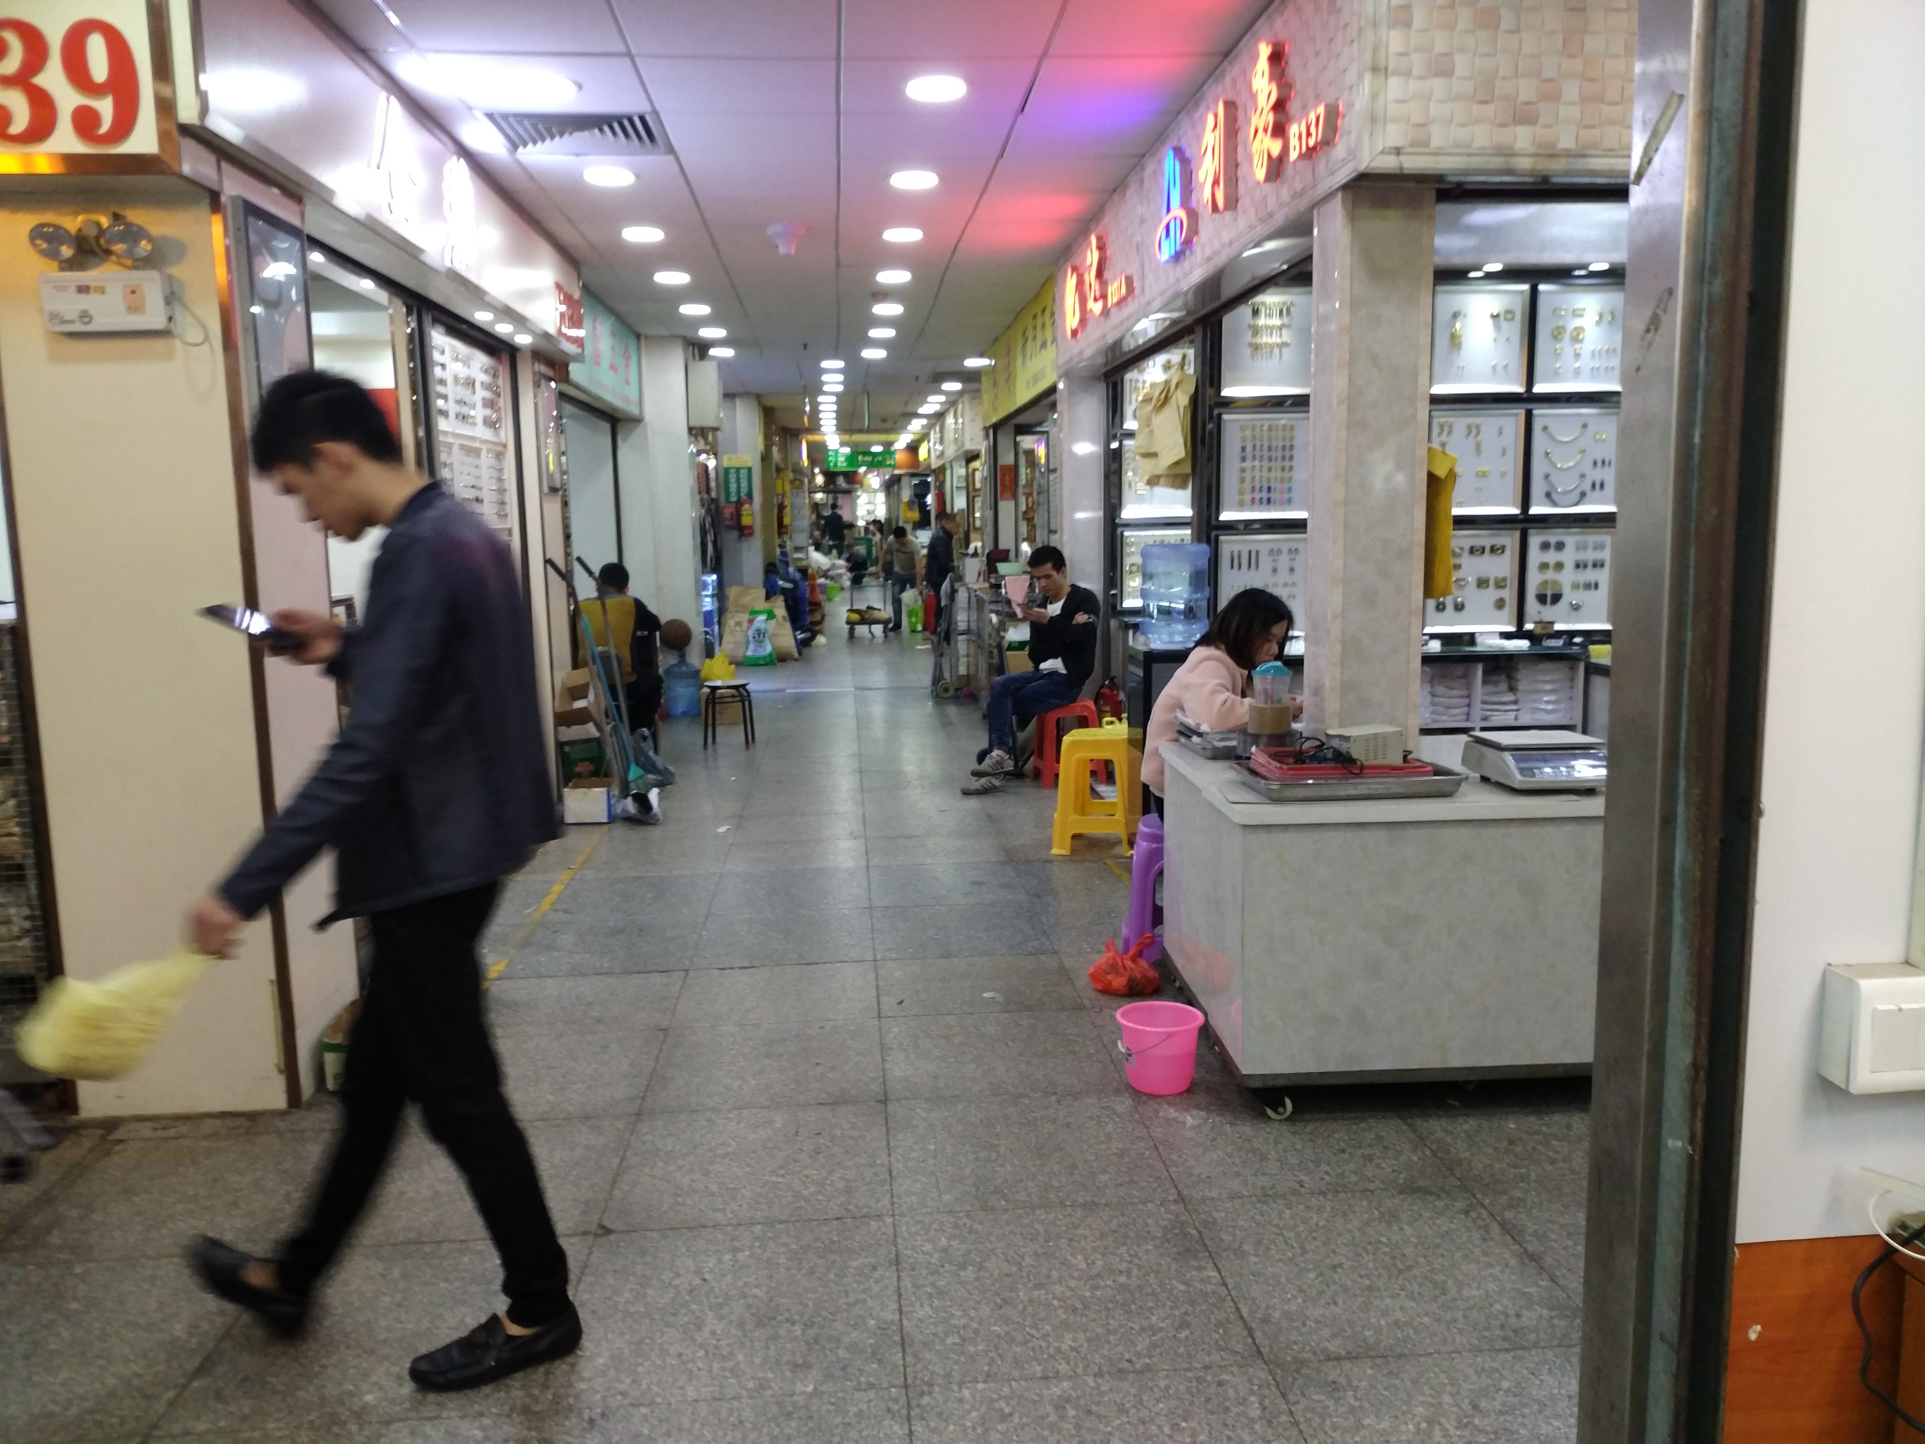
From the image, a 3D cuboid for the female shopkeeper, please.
[{"bbox_3d":[0.861,0.158,4.873,0.600,1.170,0.460,2,8,23],"label":"female shopkeeper"}]

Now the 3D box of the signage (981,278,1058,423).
[{"bbox_3d":[0.378,-2.537,10.673,0.070,0.610,4.350,-2,8,-4],"label":"signage"}]

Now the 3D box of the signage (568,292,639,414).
[{"bbox_3d":[-2.397,-2.415,9.866,0.160,0.630,3.050,-2,7,-4],"label":"signage"}]

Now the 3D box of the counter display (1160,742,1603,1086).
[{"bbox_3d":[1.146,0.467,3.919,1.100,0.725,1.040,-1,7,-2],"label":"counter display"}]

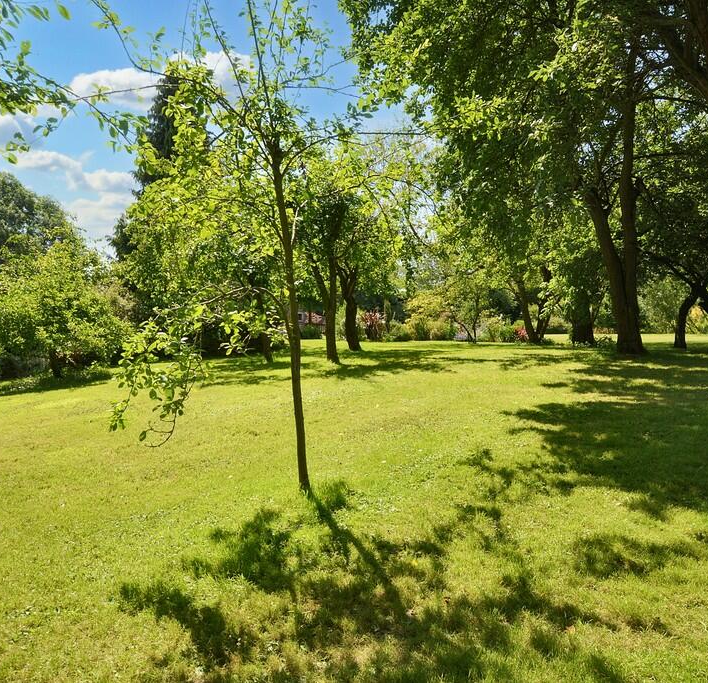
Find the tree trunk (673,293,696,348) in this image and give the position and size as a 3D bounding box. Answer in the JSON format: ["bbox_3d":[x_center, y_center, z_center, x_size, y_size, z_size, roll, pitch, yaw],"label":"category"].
[{"bbox_3d":[10.426,-0.692,17.000,0.692,1.824,0.500,-1,2,0],"label":"tree trunk"}]

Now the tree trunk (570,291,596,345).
[{"bbox_3d":[7.431,-0.761,17.500,0.842,1.781,0.750,-1,2,0],"label":"tree trunk"}]

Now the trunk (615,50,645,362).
[{"bbox_3d":[10.999,-5.356,21.216,1.220,11.840,0.950,0,3,0],"label":"trunk"}]

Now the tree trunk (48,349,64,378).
[{"bbox_3d":[-9.357,0.676,16.978,0.490,0.910,0.400,0,3,0],"label":"tree trunk"}]

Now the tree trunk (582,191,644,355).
[{"bbox_3d":[10.322,-2.701,21.345,2.380,6.440,1.300,0,3,0],"label":"tree trunk"}]

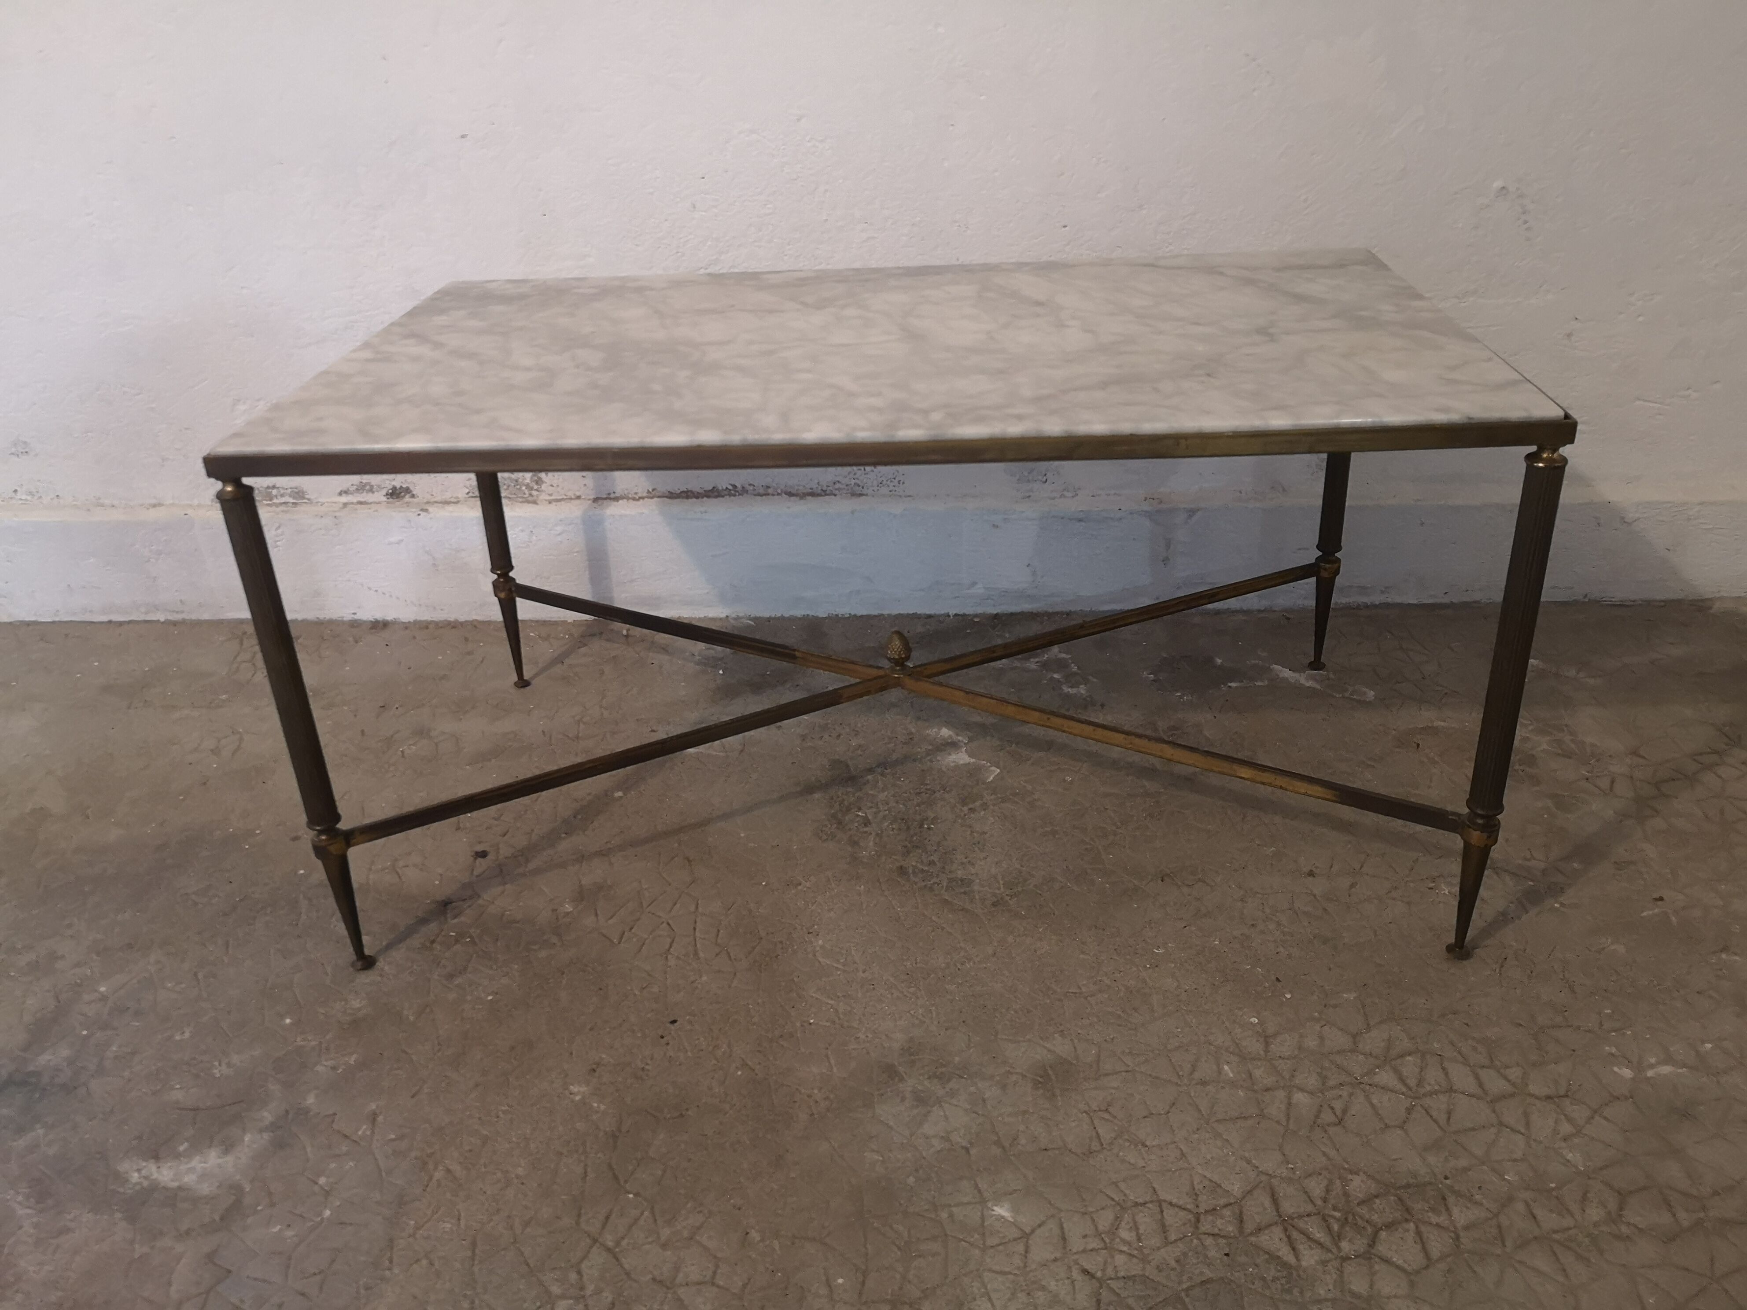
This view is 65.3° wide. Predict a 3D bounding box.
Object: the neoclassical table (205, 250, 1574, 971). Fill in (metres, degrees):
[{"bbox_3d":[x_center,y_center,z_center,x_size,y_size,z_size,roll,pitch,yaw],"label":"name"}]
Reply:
[{"bbox_3d":[0.019,-0.060,1.190,0.880,0.441,0.492,-1,28,4],"label":"neoclassical table"}]

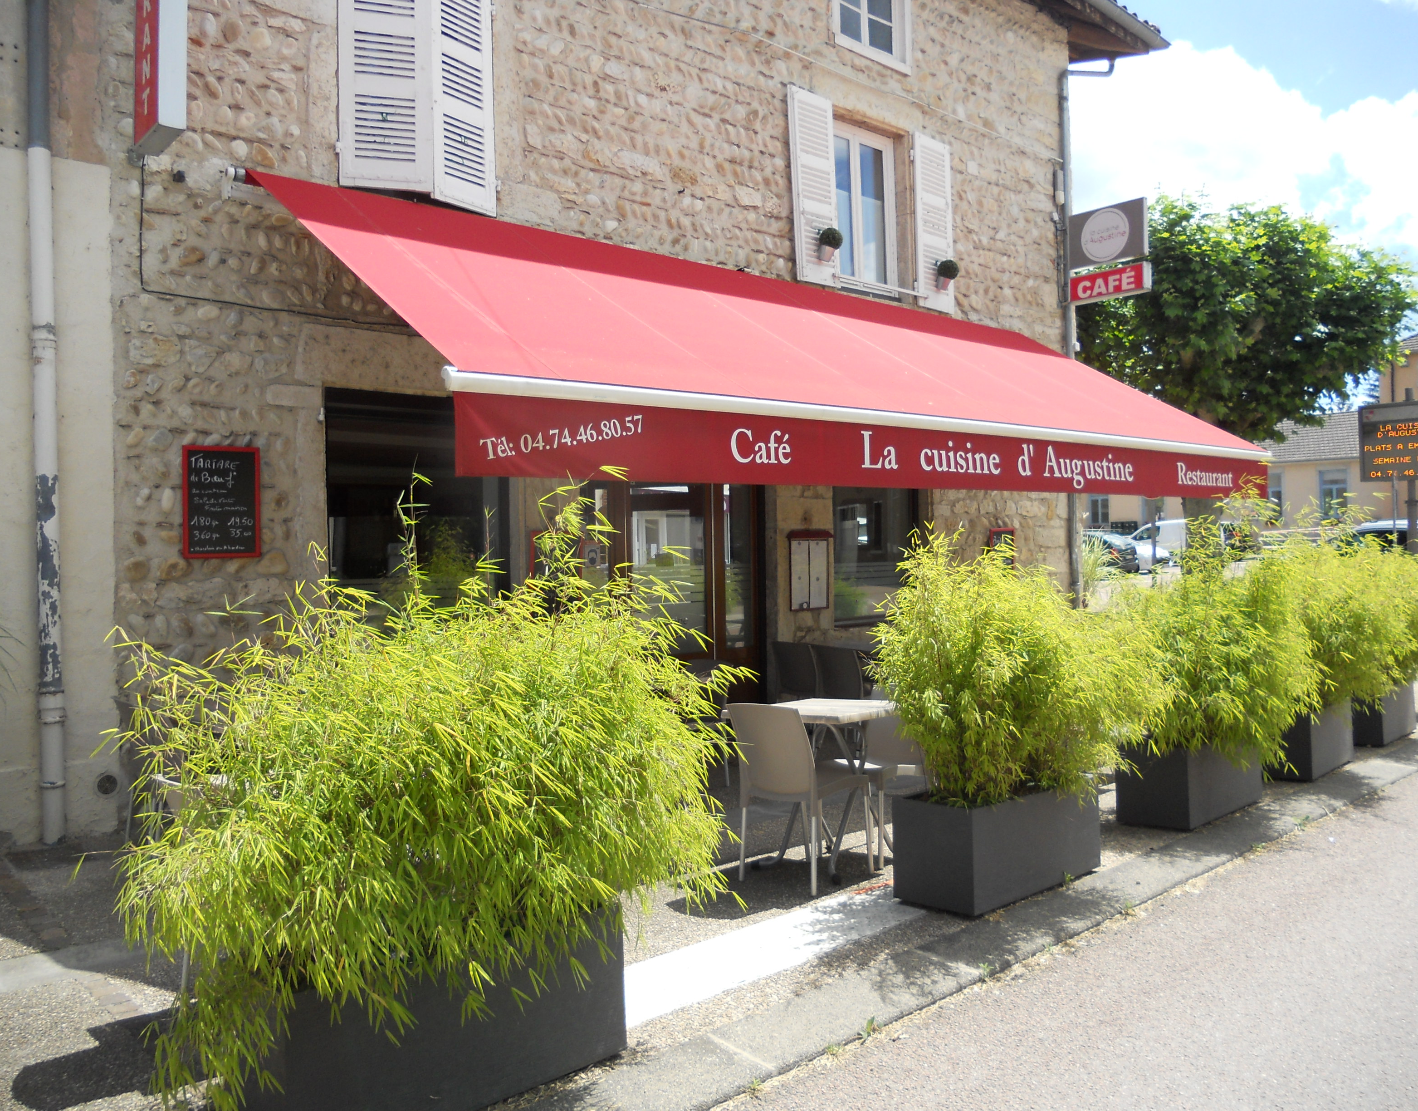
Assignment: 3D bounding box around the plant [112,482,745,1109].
[{"bbox_3d":[-0.743,0.615,3.302,1.550,1.580,1.050,-1,0,-43],"label":"plant"}]

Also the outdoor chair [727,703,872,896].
[{"bbox_3d":[0.433,1.072,5.321,0.460,0.820,0.560,-1,0,41],"label":"outdoor chair"}]

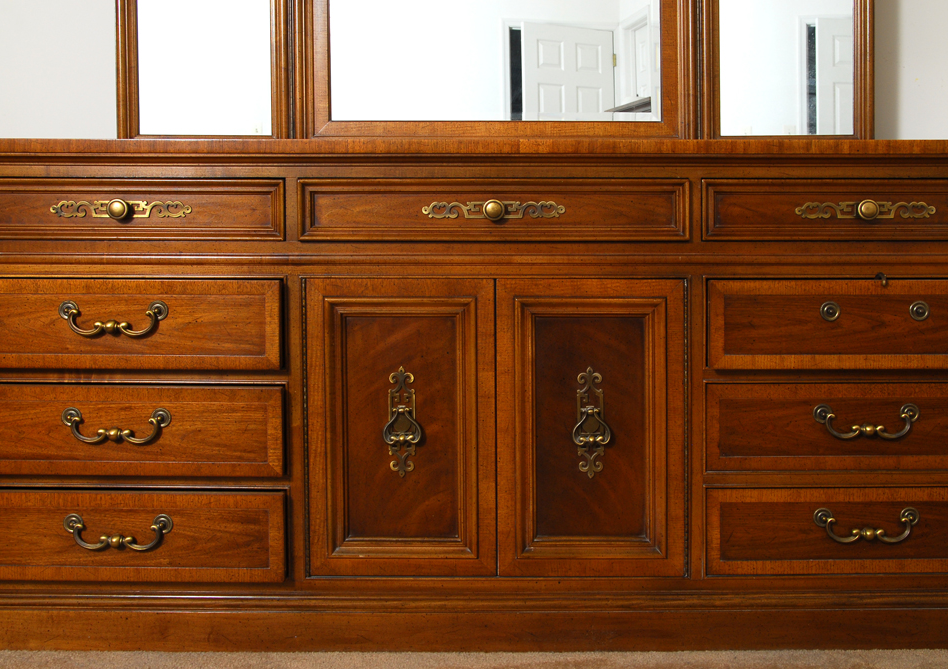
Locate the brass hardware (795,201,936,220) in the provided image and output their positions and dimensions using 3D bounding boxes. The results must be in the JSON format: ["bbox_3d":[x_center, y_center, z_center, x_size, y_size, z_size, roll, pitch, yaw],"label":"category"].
[{"bbox_3d":[0.594,-0.188,1.518,0.216,0.030,0.028,0,2,0],"label":"brass hardware"}]

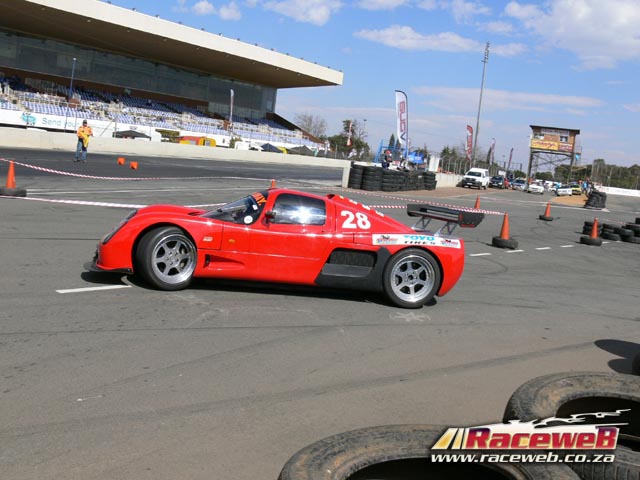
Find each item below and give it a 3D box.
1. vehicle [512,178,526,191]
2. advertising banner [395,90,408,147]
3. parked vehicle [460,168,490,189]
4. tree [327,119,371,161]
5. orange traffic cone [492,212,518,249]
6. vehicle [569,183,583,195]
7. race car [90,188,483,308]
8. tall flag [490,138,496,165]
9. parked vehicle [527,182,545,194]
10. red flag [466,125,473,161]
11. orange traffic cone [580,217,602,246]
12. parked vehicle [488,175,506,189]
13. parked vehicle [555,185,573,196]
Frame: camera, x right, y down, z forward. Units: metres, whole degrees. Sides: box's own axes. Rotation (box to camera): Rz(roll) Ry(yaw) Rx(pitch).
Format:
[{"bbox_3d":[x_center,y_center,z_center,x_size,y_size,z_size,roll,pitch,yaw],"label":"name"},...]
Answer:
[{"bbox_3d":[24.563,-6.776,79.000,1.750,1.450,4.400,9,8,20],"label":"vehicle"},{"bbox_3d":[4.924,-7.232,39.000,0.850,3.600,0.120,7,7,7],"label":"advertising banner"},{"bbox_3d":[14.632,-5.694,60.500,1.800,1.830,5.000,9,8,21],"label":"parked vehicle"},{"bbox_3d":[6.606,-23.064,150.000,10.000,10.500,9.500,6,7,0],"label":"tree"},{"bbox_3d":[4.161,-0.217,14.500,0.580,0.770,0.580,7,7,0],"label":"orange traffic cone"},{"bbox_3d":[33.996,-6.778,86.000,1.700,1.450,4.000,10,8,24],"label":"vehicle"},{"bbox_3d":[-0.403,-0.055,7.511,4.080,1.100,1.870,5,7,-9],"label":"race car"},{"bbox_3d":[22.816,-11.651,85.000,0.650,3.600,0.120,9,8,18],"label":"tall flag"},{"bbox_3d":[25.116,-6.015,75.000,1.700,1.430,4.100,10,8,22],"label":"parked vehicle"},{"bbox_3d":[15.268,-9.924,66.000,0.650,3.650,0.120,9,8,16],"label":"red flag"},{"bbox_3d":[6.991,-0.217,16.532,0.560,0.710,0.560,6,7,0],"label":"orange traffic cone"},{"bbox_3d":[20.663,-6.744,75.500,1.700,1.470,4.100,9,8,19],"label":"parked vehicle"},{"bbox_3d":[28.527,-5.799,75.500,1.680,1.380,4.100,8,8,15],"label":"parked vehicle"}]

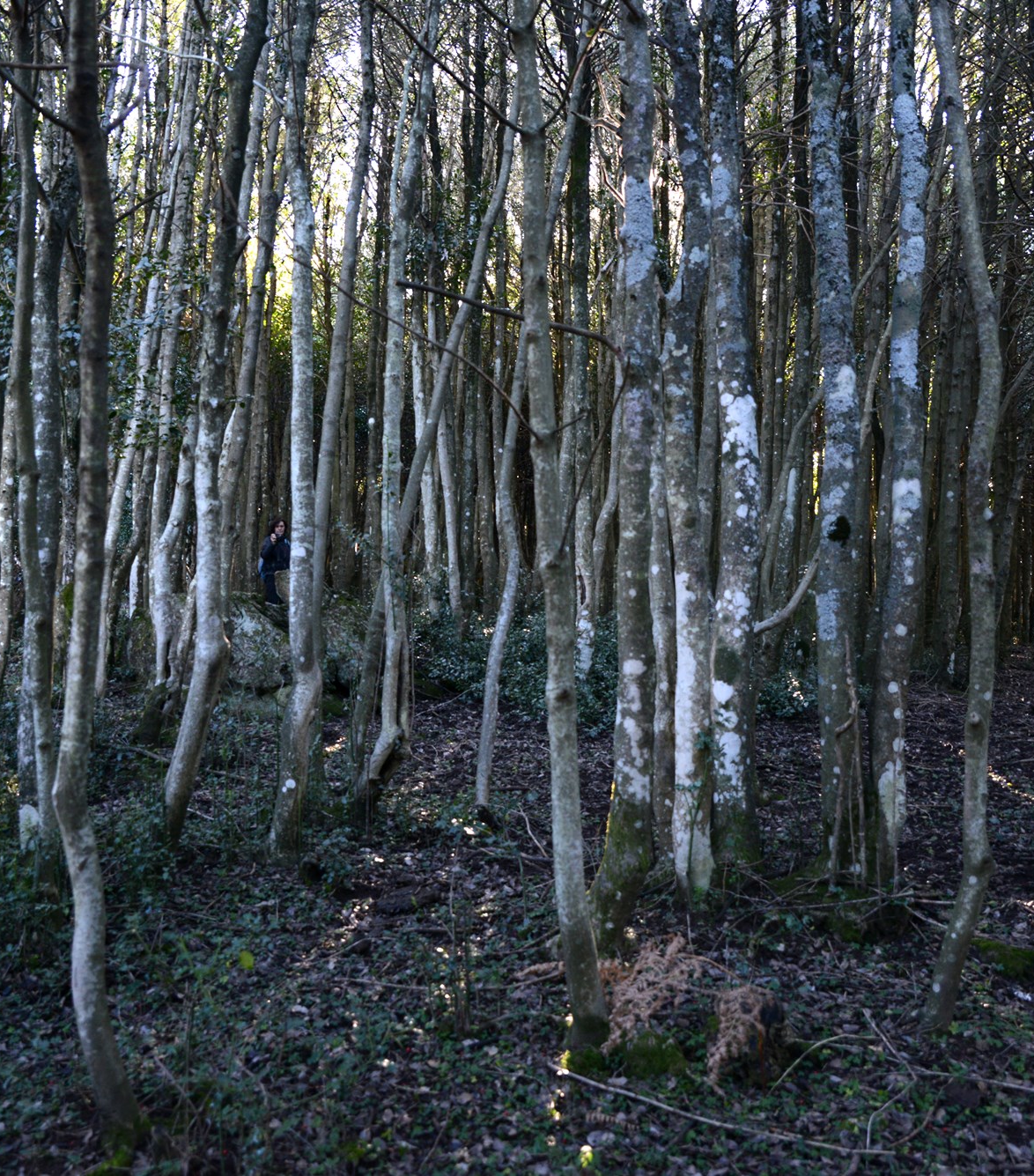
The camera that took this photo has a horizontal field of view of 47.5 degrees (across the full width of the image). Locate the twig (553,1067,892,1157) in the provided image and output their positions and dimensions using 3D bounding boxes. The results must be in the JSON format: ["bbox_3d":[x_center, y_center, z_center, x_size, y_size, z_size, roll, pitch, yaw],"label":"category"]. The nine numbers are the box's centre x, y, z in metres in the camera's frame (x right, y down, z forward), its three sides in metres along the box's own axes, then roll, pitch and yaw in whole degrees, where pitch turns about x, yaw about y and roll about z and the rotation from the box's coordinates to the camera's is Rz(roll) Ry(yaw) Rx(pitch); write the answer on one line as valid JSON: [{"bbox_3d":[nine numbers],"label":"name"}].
[{"bbox_3d":[0.619,1.610,3.630,1.150,0.060,0.100,-2,-3,34],"label":"twig"}]

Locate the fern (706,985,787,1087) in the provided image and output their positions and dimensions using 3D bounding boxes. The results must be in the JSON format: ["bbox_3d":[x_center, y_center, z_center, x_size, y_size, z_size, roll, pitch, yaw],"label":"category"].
[{"bbox_3d":[0.773,1.507,3.950,0.270,0.320,0.260,0,-2,0],"label":"fern"}]

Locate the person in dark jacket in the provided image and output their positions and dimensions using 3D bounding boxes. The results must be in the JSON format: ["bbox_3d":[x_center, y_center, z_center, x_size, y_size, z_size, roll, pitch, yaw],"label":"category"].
[{"bbox_3d":[-3.701,-0.230,18.000,0.500,1.620,0.360,1,-2,-18],"label":"person in dark jacket"}]

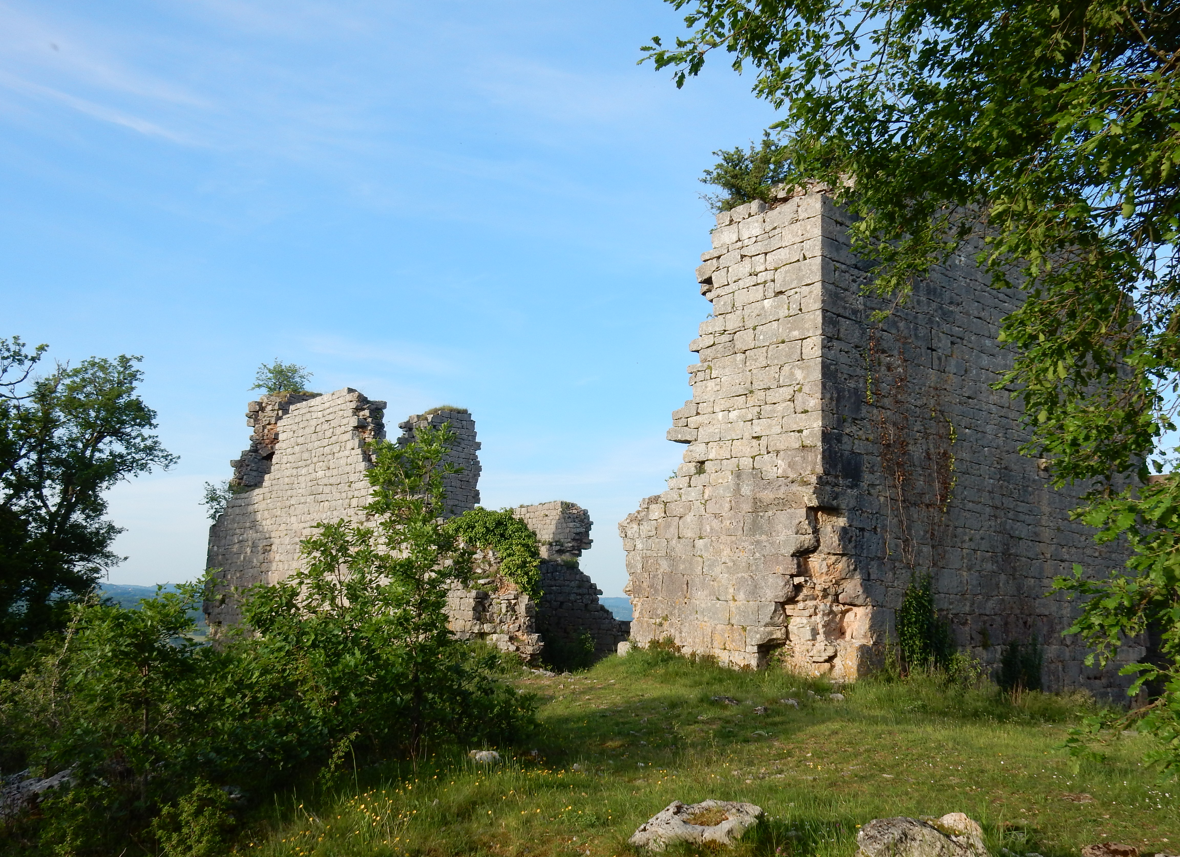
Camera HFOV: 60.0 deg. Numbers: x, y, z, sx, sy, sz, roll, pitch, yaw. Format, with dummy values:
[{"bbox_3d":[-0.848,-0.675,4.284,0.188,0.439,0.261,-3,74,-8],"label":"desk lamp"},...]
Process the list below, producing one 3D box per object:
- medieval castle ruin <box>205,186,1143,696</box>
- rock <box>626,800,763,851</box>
[{"bbox_3d":[0.253,2.294,31.884,13.300,10.000,26.500,11,-13,-40],"label":"medieval castle ruin"},{"bbox_3d":[0.642,2.530,6.595,0.810,0.230,0.580,2,-10,0],"label":"rock"}]

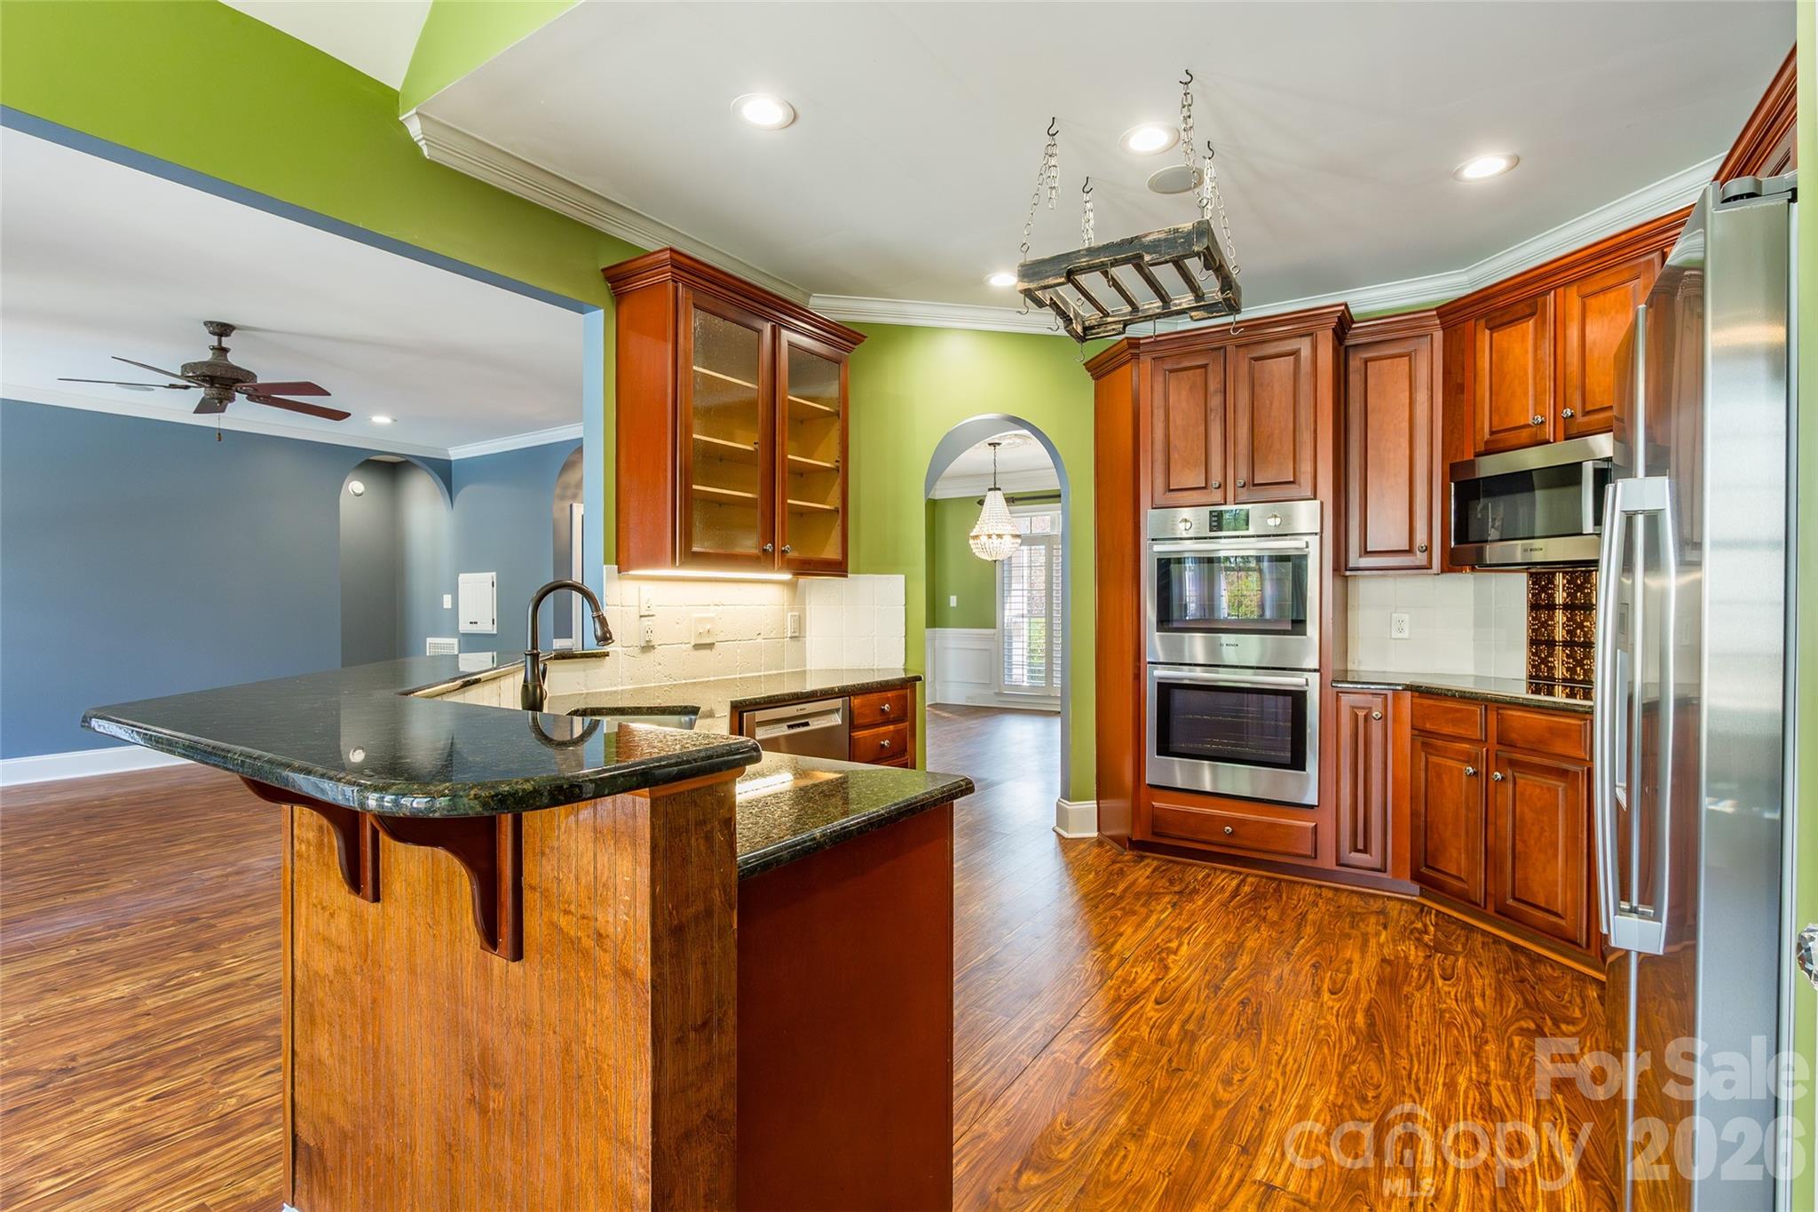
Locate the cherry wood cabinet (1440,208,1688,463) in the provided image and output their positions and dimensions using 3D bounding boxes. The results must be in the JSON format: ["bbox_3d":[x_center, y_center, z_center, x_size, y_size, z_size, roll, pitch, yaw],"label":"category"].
[{"bbox_3d":[2.578,-0.953,3.114,0.400,0.675,0.900,0,1,-13],"label":"cherry wood cabinet"}]

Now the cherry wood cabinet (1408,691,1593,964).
[{"bbox_3d":[2.467,0.797,3.075,0.615,0.855,0.760,0,1,-13],"label":"cherry wood cabinet"}]

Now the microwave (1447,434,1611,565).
[{"bbox_3d":[2.561,-0.381,3.088,0.435,0.432,0.755,0,1,-13],"label":"microwave"}]

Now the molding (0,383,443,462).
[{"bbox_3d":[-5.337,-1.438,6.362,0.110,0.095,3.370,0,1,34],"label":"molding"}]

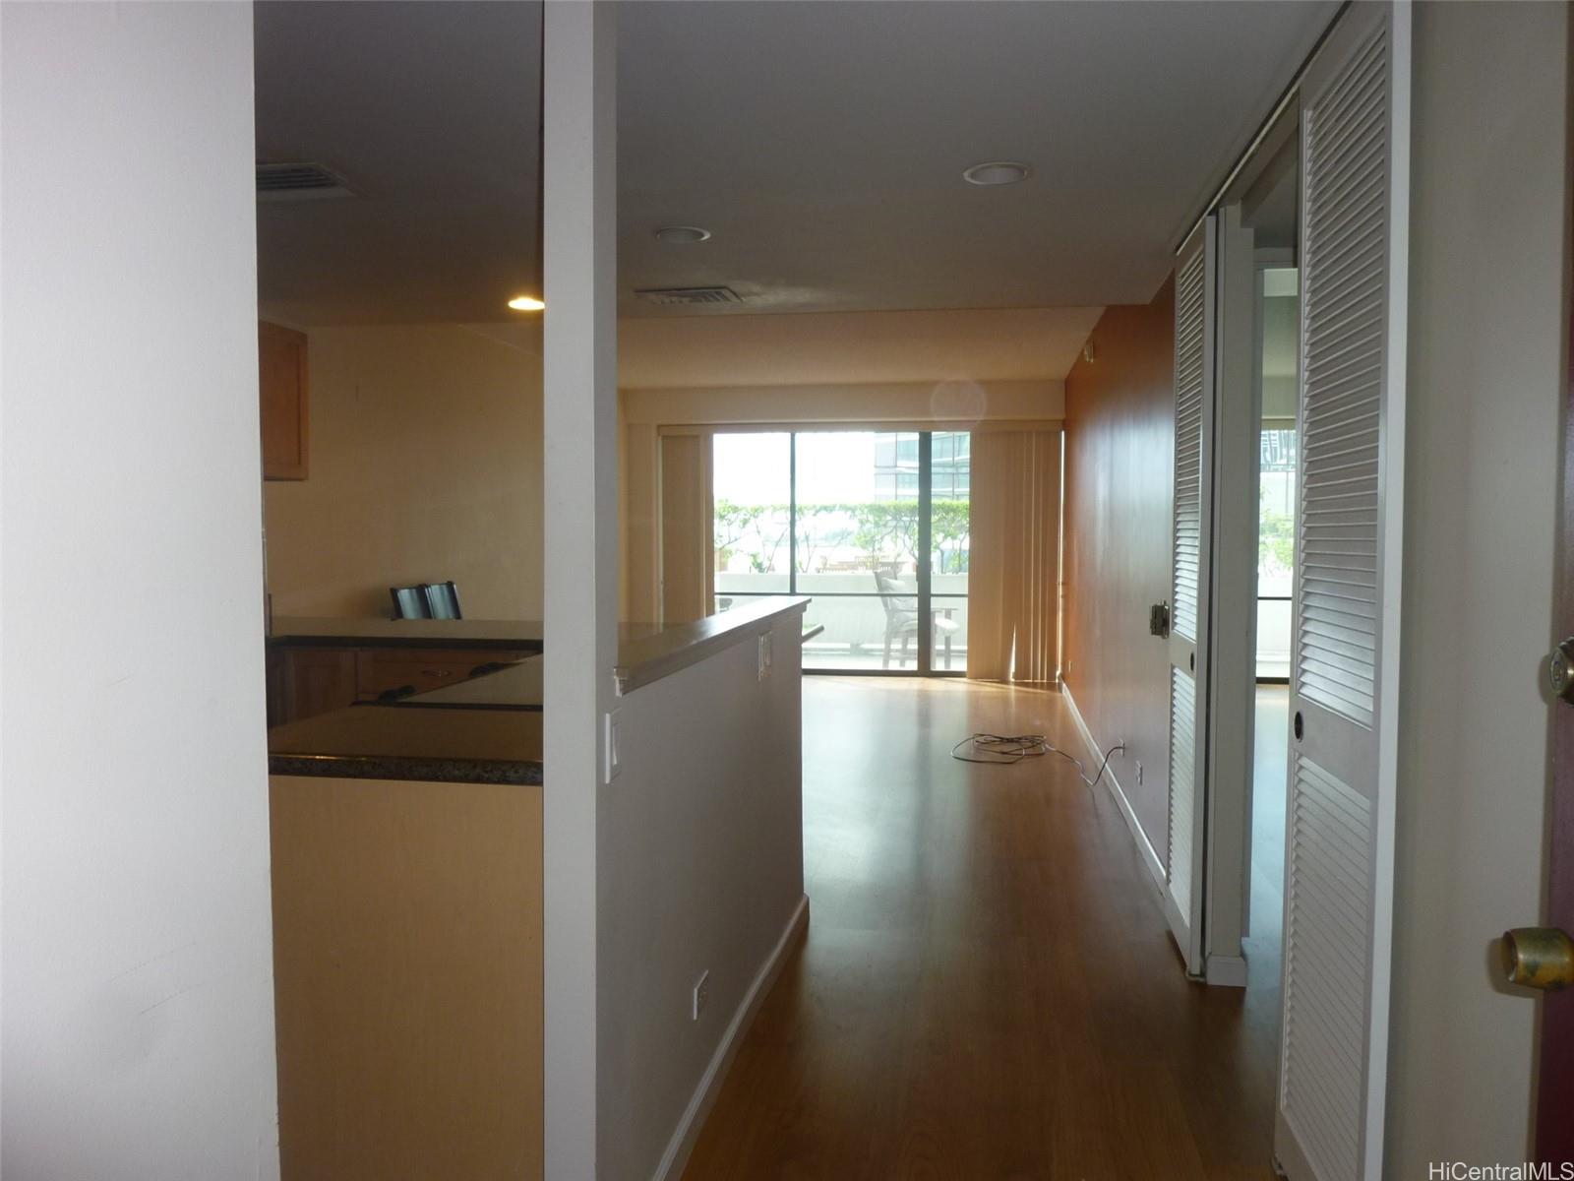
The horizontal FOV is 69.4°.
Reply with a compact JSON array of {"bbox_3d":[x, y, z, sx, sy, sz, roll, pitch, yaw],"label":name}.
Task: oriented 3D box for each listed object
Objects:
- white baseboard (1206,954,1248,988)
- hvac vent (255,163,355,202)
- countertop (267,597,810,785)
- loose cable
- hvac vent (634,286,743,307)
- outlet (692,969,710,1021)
[{"bbox_3d":[1.253,1.080,3.235,0.104,0.084,0.020,1,3,10],"label":"white baseboard"},{"bbox_3d":[-1.392,-1.115,3.098,0.375,0.020,0.260,1,3,10],"label":"hvac vent"},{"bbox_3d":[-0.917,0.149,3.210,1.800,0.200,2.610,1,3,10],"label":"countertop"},{"bbox_3d":[1.333,0.821,6.338,0.840,0.290,1.750,1,3,10],"label":"loose cable"},{"bbox_3d":[-0.404,-1.188,4.594,0.380,0.020,0.270,1,3,10],"label":"hvac vent"},{"bbox_3d":[-0.184,0.878,2.474,0.008,0.070,0.115,1,3,10],"label":"outlet"}]

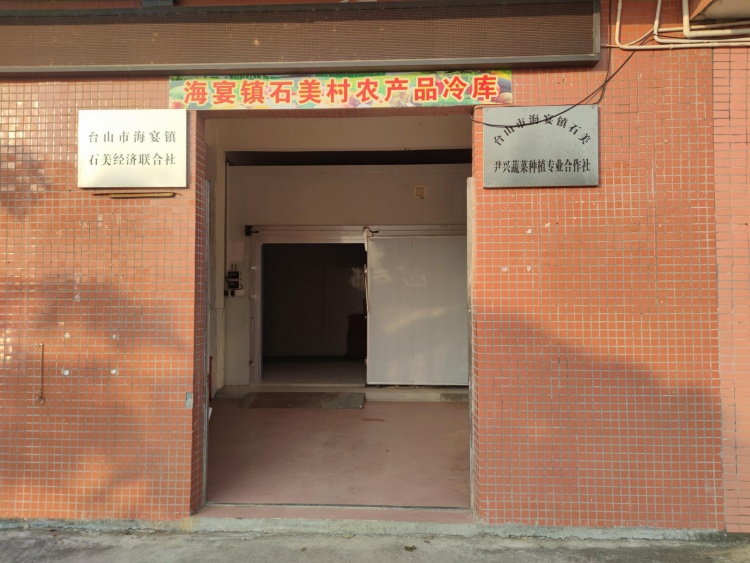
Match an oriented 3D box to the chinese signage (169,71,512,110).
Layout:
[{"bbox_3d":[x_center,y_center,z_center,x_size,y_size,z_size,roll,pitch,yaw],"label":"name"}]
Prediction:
[{"bbox_3d":[-0.233,-1.205,3.280,2.165,0.209,0.015,0,-2,3],"label":"chinese signage"}]

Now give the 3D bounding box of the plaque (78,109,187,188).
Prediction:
[{"bbox_3d":[-1.545,-0.846,3.325,0.704,0.501,0.025,0,-2,3],"label":"plaque"}]

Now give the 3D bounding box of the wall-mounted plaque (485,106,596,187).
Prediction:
[{"bbox_3d":[1.015,-0.824,3.195,0.692,0.497,0.025,0,-2,3],"label":"wall-mounted plaque"}]

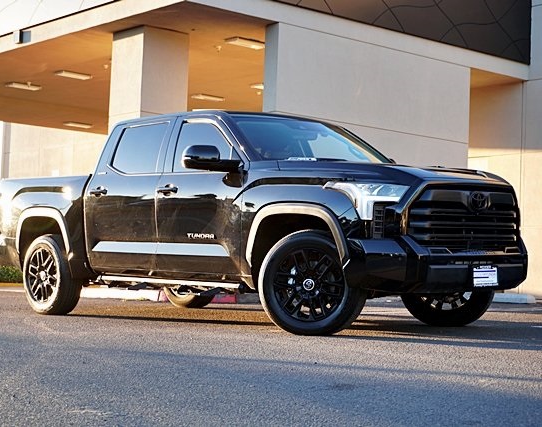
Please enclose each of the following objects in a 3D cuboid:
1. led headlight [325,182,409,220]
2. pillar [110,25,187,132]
[{"bbox_3d":[0.726,-0.086,8.185,0.360,0.300,0.580,2,-3,-43],"label":"led headlight"},{"bbox_3d":[-1.844,-0.786,16.008,0.775,3.770,0.785,5,-4,-41],"label":"pillar"}]

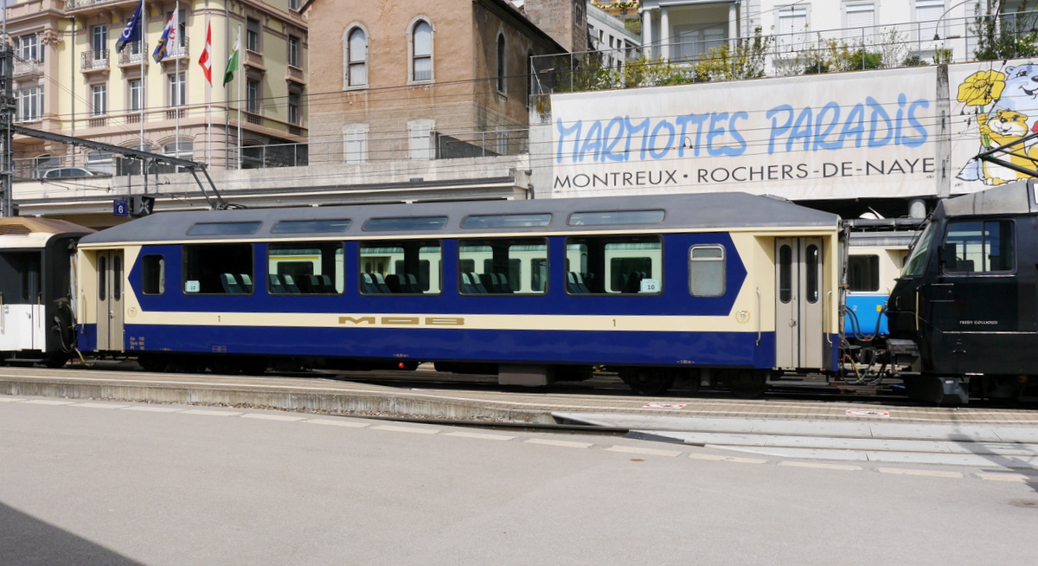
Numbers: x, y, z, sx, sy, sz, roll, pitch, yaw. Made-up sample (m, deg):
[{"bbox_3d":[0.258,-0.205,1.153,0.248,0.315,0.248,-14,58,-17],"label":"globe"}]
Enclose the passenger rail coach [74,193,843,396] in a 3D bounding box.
[{"bbox_3d":[-1.726,0.226,19.041,15.490,3.560,2.670,0,0,20],"label":"passenger rail coach"}]

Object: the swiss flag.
[{"bbox_3d":[-14.910,-10.870,45.500,0.750,2.900,0.350,0,0,-14],"label":"swiss flag"}]

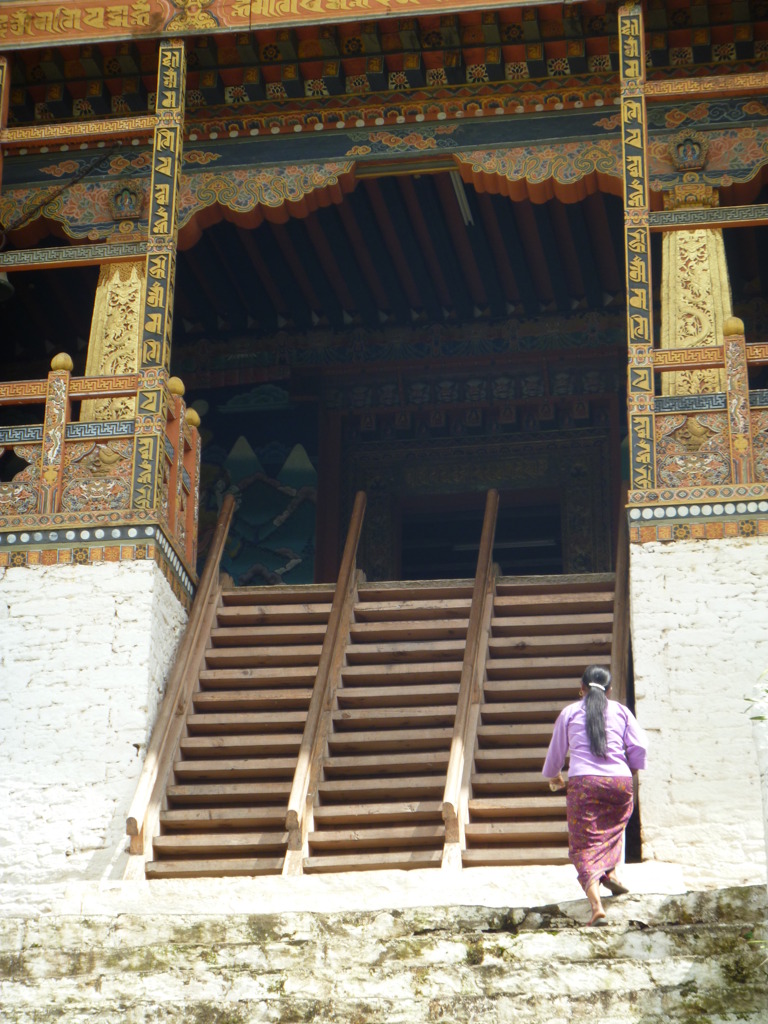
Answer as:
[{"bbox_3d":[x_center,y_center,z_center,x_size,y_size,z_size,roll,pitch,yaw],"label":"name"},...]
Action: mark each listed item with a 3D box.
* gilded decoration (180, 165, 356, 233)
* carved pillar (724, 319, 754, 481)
[{"bbox_3d":[-0.791,-2.118,19.112,1.250,0.480,0.280,-3,-24,9],"label":"gilded decoration"},{"bbox_3d":[2.248,-0.719,17.605,0.140,1.180,0.140,-3,-24,9],"label":"carved pillar"}]

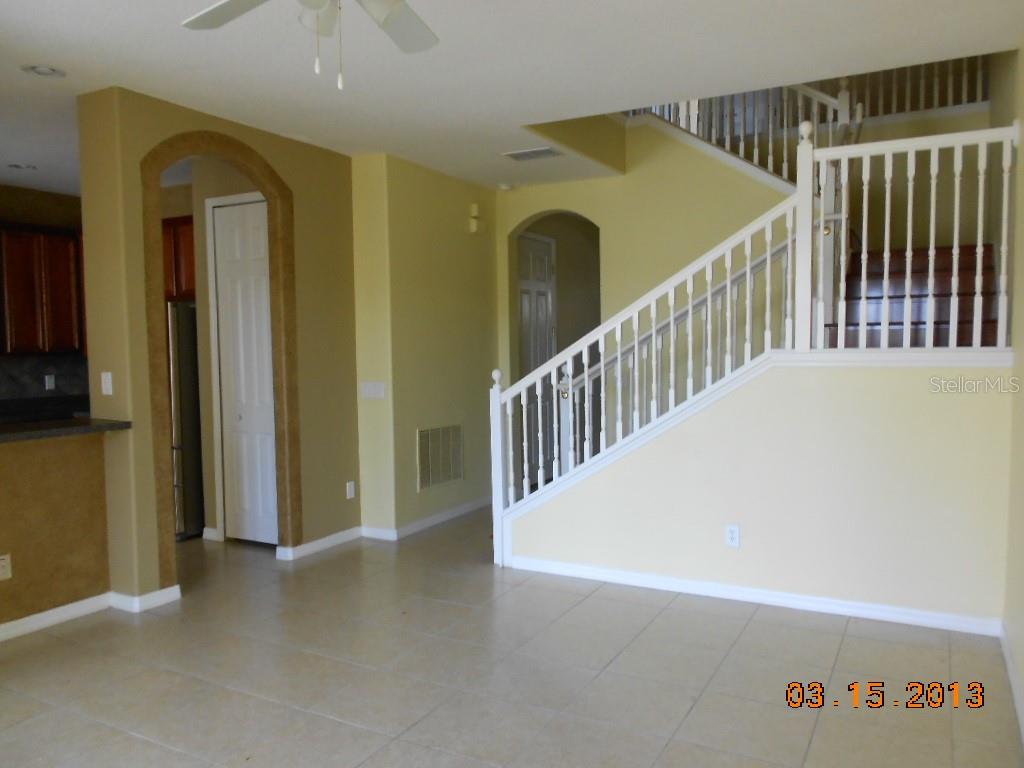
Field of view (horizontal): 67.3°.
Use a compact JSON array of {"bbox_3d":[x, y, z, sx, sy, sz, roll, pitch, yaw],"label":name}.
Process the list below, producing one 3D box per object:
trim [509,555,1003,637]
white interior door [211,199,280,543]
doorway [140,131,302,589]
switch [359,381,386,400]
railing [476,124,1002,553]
[{"bbox_3d":[1.163,1.154,4.327,2.683,0.091,0.016,1,4,28],"label":"trim"},{"bbox_3d":[-1.880,-0.061,5.529,0.620,2.450,0.050,1,4,29],"label":"white interior door"},{"bbox_3d":[-1.771,-0.139,4.750,0.130,2.704,1.119,1,4,29],"label":"doorway"},{"bbox_3d":[-1.033,0.049,5.687,0.210,0.118,0.012,1,4,29],"label":"switch"},{"bbox_3d":[1.109,-0.089,4.326,2.857,2.575,0.100,1,4,29],"label":"railing"}]

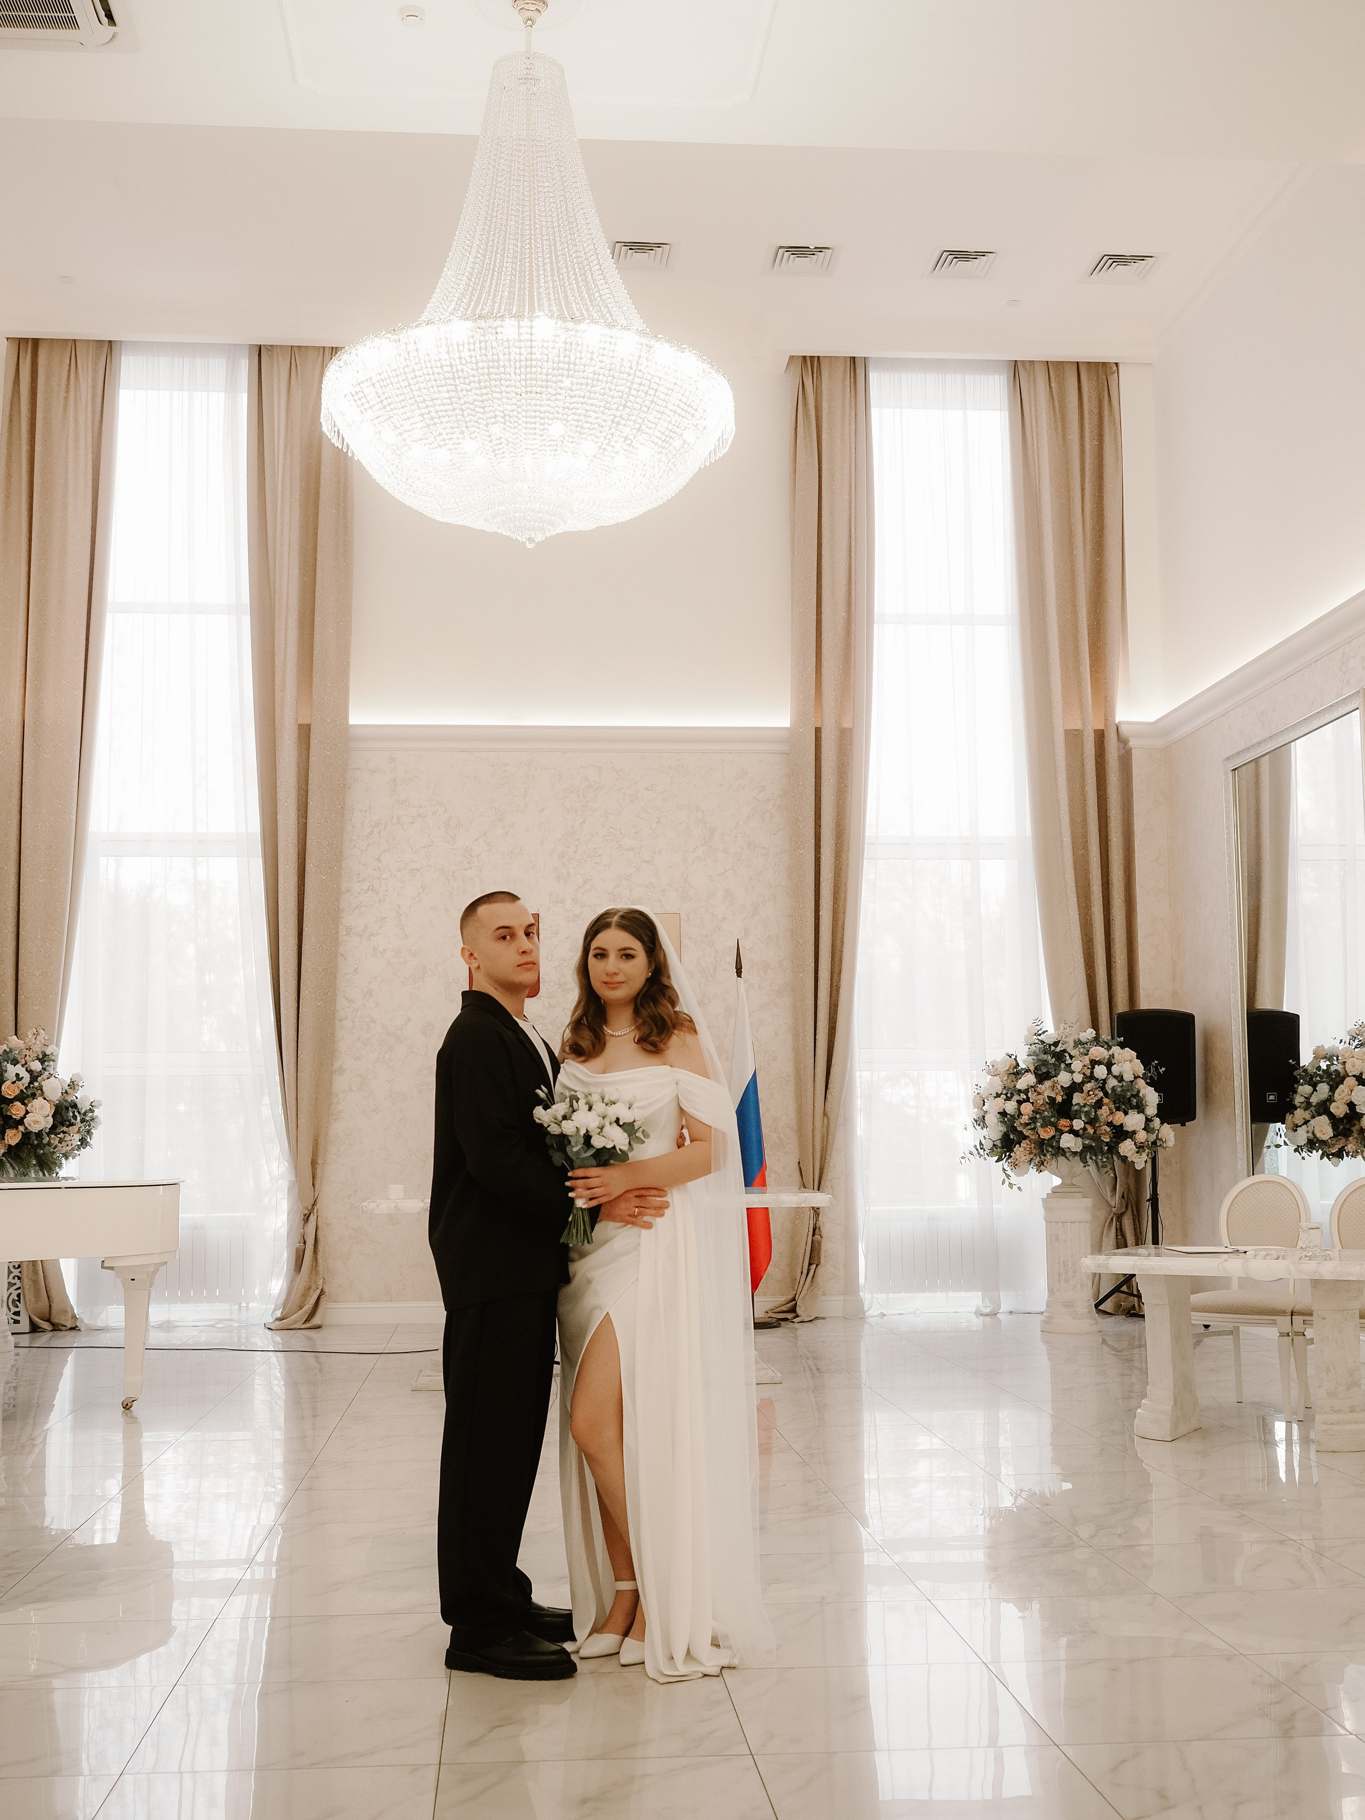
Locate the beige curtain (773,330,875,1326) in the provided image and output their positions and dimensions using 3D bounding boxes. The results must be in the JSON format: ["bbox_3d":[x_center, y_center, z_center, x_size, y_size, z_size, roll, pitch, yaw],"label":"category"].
[{"bbox_3d":[0.950,-0.554,13.191,0.740,6.430,0.260,0,-6,-5],"label":"beige curtain"}]

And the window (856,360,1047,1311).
[{"bbox_3d":[1.823,-0.572,13.669,1.380,6.560,0.220,0,-6,-5],"label":"window"}]

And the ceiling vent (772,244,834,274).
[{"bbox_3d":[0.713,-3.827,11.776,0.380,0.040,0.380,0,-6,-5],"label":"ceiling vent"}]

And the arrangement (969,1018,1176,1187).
[{"bbox_3d":[2.361,1.202,12.351,1.260,1.010,1.120,-2,-7,11],"label":"arrangement"}]

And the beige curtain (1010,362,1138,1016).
[{"bbox_3d":[2.644,-0.551,13.332,0.760,6.430,0.260,0,-6,-5],"label":"beige curtain"}]

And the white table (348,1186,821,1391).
[{"bbox_3d":[-0.436,1.861,9.927,2.220,0.900,1.150,0,-6,-5],"label":"white table"}]

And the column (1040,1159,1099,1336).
[{"bbox_3d":[2.366,2.047,12.255,0.360,1.030,0.360,-2,-7,11],"label":"column"}]

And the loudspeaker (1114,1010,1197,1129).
[{"bbox_3d":[2.988,0.992,12.603,0.470,0.700,0.370,-2,-7,14],"label":"loudspeaker"}]

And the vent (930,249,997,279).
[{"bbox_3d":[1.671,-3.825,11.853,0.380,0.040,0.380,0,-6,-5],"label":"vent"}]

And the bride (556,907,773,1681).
[{"bbox_3d":[-0.053,0.873,4.736,0.460,1.680,0.480,-3,-7,19],"label":"bride"}]

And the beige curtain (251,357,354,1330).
[{"bbox_3d":[-2.498,-0.547,12.902,0.700,6.400,0.260,0,-6,-5],"label":"beige curtain"}]

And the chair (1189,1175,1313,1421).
[{"bbox_3d":[2.455,1.657,8.621,0.480,0.985,0.540,-5,-8,35],"label":"chair"}]

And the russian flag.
[{"bbox_3d":[0.415,1.314,12.461,0.300,2.100,0.240,0,-6,-5],"label":"russian flag"}]

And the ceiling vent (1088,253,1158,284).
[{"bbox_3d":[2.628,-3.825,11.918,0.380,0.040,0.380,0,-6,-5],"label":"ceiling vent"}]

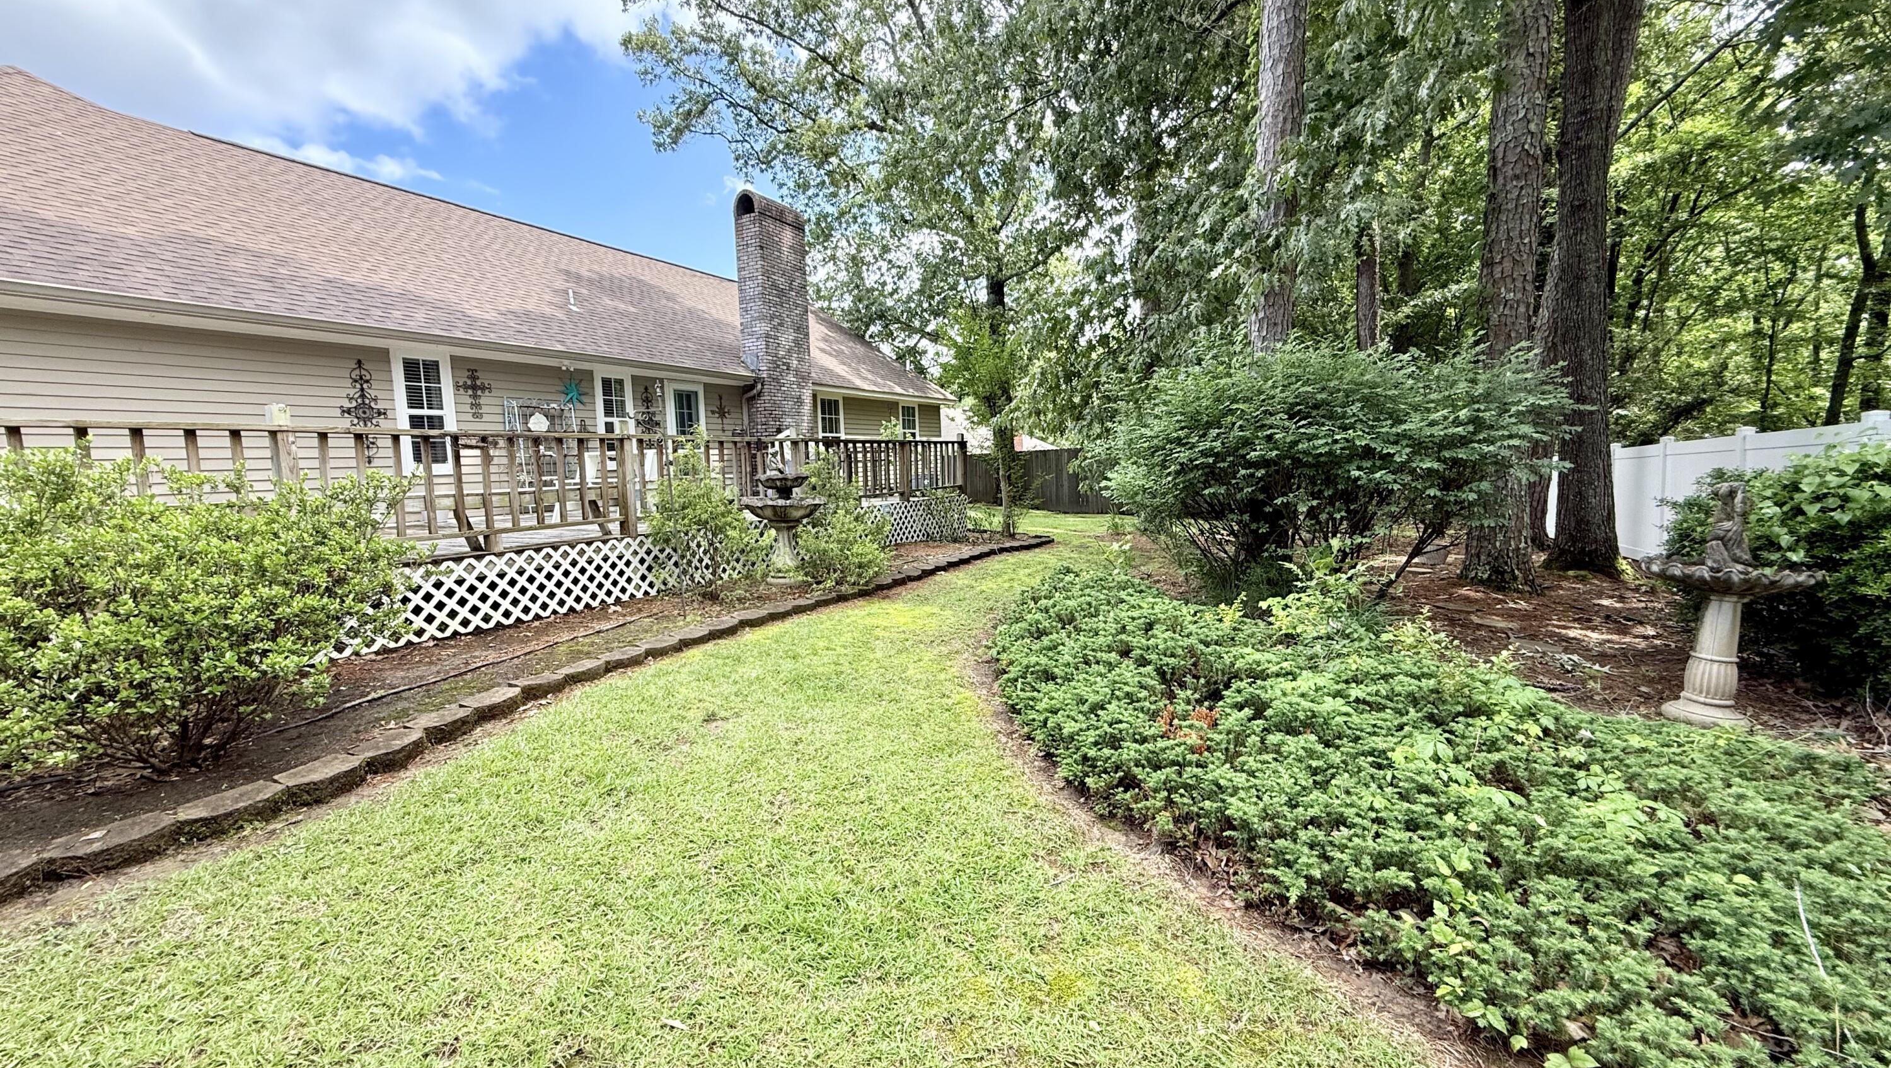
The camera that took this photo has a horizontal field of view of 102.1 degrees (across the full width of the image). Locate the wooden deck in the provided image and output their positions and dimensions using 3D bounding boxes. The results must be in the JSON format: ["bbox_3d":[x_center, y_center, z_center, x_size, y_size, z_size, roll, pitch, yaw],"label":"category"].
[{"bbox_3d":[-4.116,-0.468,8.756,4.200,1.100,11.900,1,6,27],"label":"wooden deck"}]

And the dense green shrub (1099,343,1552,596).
[{"bbox_3d":[3.470,-0.590,7.188,3.650,2.300,2.800,1,6,27],"label":"dense green shrub"}]

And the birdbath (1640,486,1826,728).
[{"bbox_3d":[3.646,0.315,3.590,0.600,1.100,0.600,-7,8,-44],"label":"birdbath"}]

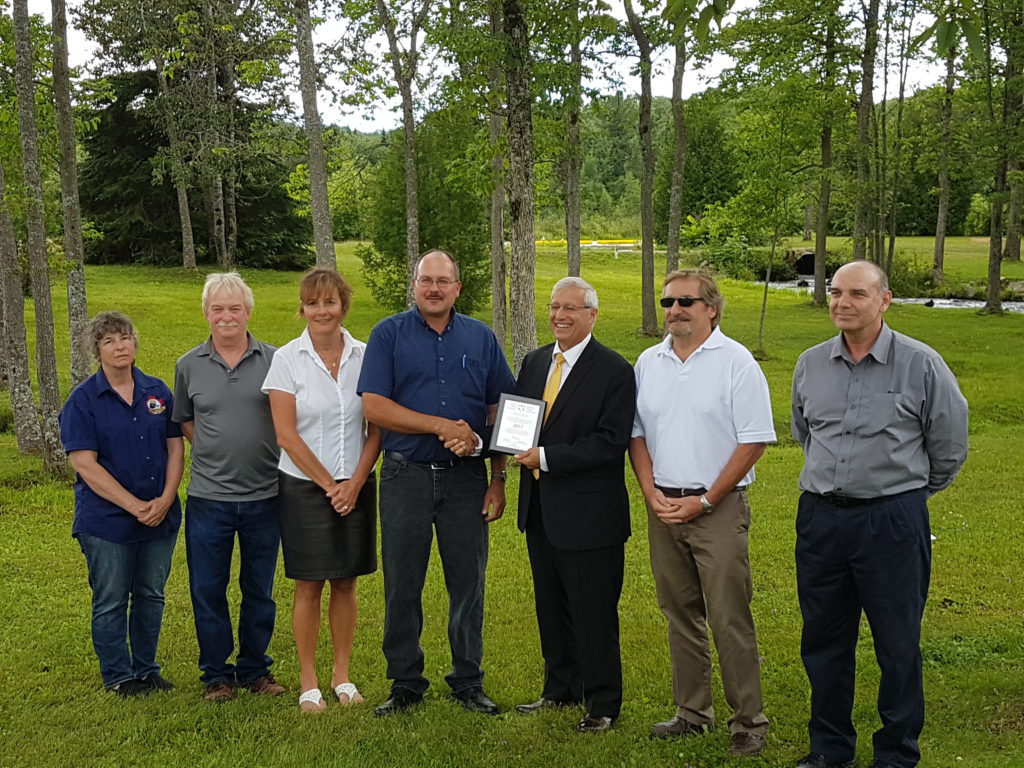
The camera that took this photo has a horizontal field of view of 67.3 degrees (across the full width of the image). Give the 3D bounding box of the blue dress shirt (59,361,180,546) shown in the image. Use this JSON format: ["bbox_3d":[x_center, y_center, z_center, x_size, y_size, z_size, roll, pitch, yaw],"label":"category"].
[{"bbox_3d":[-1.576,0.273,3.103,0.470,0.682,0.320,-6,9,-42],"label":"blue dress shirt"}]

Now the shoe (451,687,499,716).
[{"bbox_3d":[-0.154,1.237,3.169,0.105,0.110,0.295,-6,10,-33],"label":"shoe"}]

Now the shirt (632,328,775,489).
[{"bbox_3d":[0.676,0.077,2.716,0.490,0.538,0.310,5,9,38],"label":"shirt"}]

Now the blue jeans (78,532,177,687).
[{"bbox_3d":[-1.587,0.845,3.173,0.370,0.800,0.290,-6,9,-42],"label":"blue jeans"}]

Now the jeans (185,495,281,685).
[{"bbox_3d":[-1.136,0.790,3.126,0.380,0.860,0.270,-3,8,-23],"label":"jeans"}]

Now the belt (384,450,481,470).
[{"bbox_3d":[-0.296,0.279,2.993,0.385,0.060,0.290,-2,8,-12],"label":"belt"}]

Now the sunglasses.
[{"bbox_3d":[0.594,-0.280,2.619,0.140,0.042,0.145,7,11,44],"label":"sunglasses"}]

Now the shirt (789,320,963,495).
[{"bbox_3d":[1.196,0.088,2.530,0.520,0.590,0.360,7,11,44],"label":"shirt"}]

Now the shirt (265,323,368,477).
[{"bbox_3d":[-0.732,0.067,2.985,0.450,0.570,0.270,-5,9,-32],"label":"shirt"}]

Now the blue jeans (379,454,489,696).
[{"bbox_3d":[-0.309,0.750,3.029,0.410,0.955,0.290,-1,7,-10],"label":"blue jeans"}]

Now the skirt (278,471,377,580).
[{"bbox_3d":[-0.728,0.537,3.051,0.375,0.440,0.275,-5,9,-32],"label":"skirt"}]

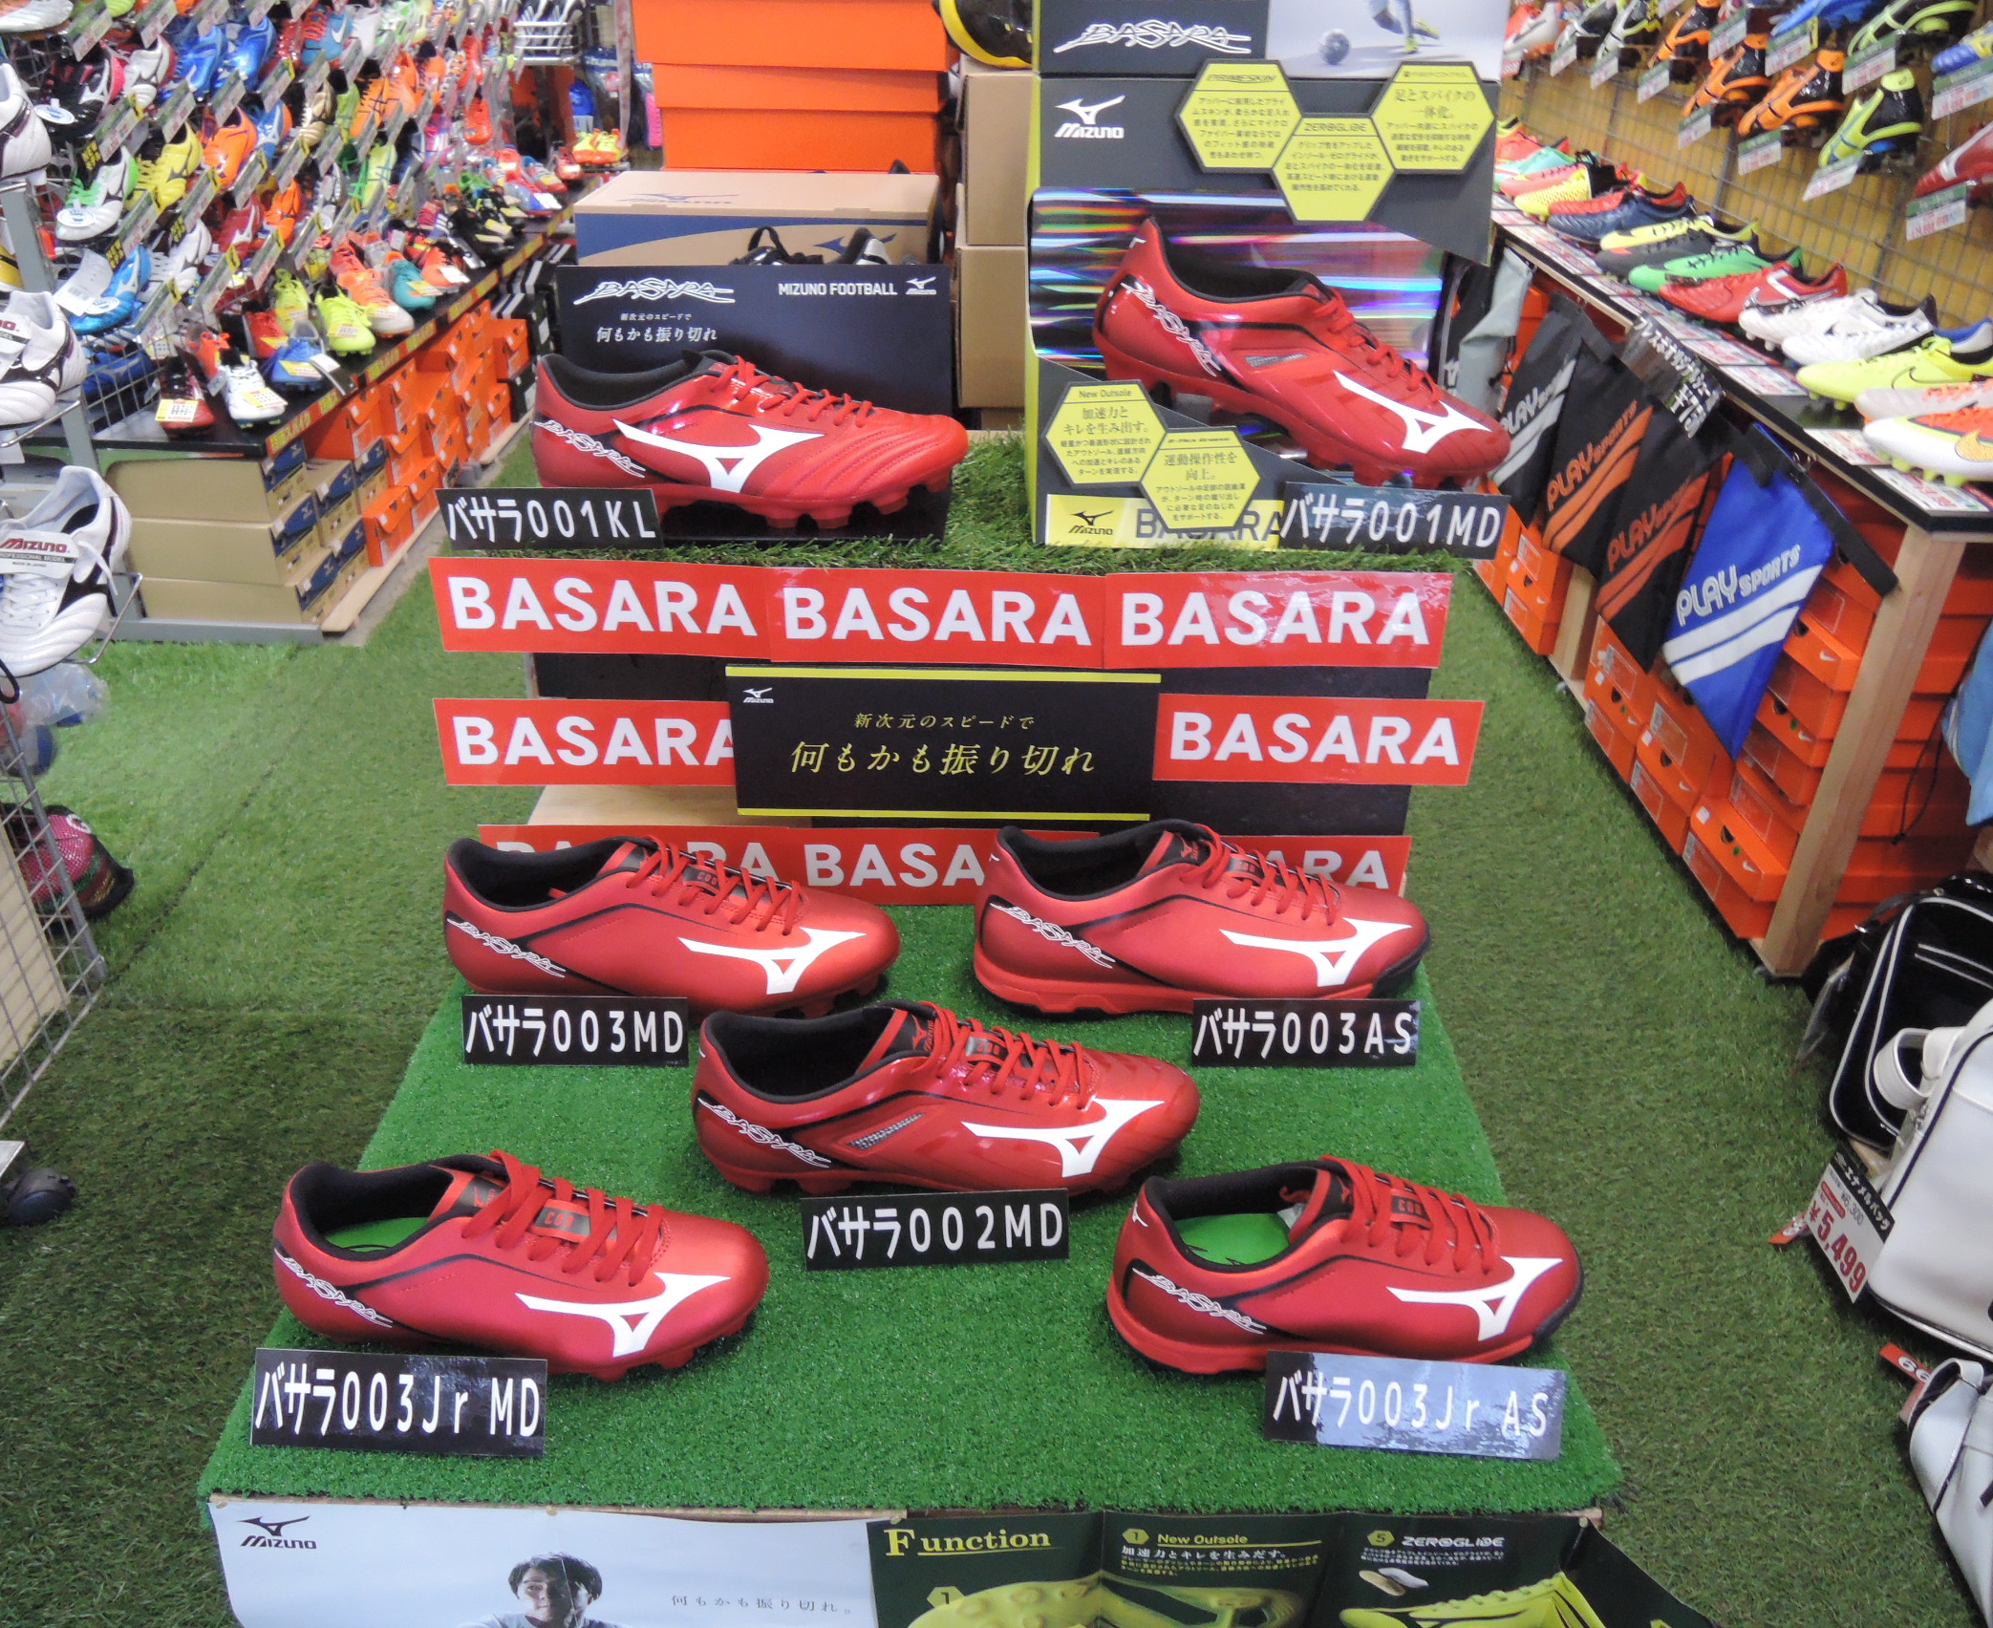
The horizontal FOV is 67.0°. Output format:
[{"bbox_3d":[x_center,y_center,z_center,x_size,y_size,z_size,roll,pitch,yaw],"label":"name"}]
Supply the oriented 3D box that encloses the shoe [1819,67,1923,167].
[{"bbox_3d":[1.519,-1.208,2.632,0.100,0.105,0.280,1,6,0],"label":"shoe"}]

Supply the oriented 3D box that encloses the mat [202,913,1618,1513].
[{"bbox_3d":[-0.035,0.189,0.854,0.618,0.016,0.457,1,32,-1],"label":"mat"}]

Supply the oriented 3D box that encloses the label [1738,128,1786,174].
[{"bbox_3d":[1.467,-1.269,2.888,0.004,0.056,0.120,-8,13,-15],"label":"label"}]

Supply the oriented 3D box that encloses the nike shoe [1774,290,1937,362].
[{"bbox_3d":[1.195,-0.692,2.112,0.270,0.102,0.098,-3,32,-4],"label":"nike shoe"}]

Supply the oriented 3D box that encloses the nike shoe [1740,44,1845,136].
[{"bbox_3d":[1.519,-1.365,2.860,0.100,0.105,0.280,1,9,0],"label":"nike shoe"}]

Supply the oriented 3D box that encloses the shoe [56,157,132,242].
[{"bbox_3d":[-1.573,-1.083,2.630,0.100,0.105,0.280,-1,42,-3],"label":"shoe"}]

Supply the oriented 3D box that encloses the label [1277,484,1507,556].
[{"bbox_3d":[0.242,-0.179,0.920,0.132,0.043,0.004,3,32,5],"label":"label"}]

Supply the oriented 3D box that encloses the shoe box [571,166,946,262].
[{"bbox_3d":[-0.228,-0.567,1.523,0.330,0.120,0.207,1,32,0],"label":"shoe box"}]

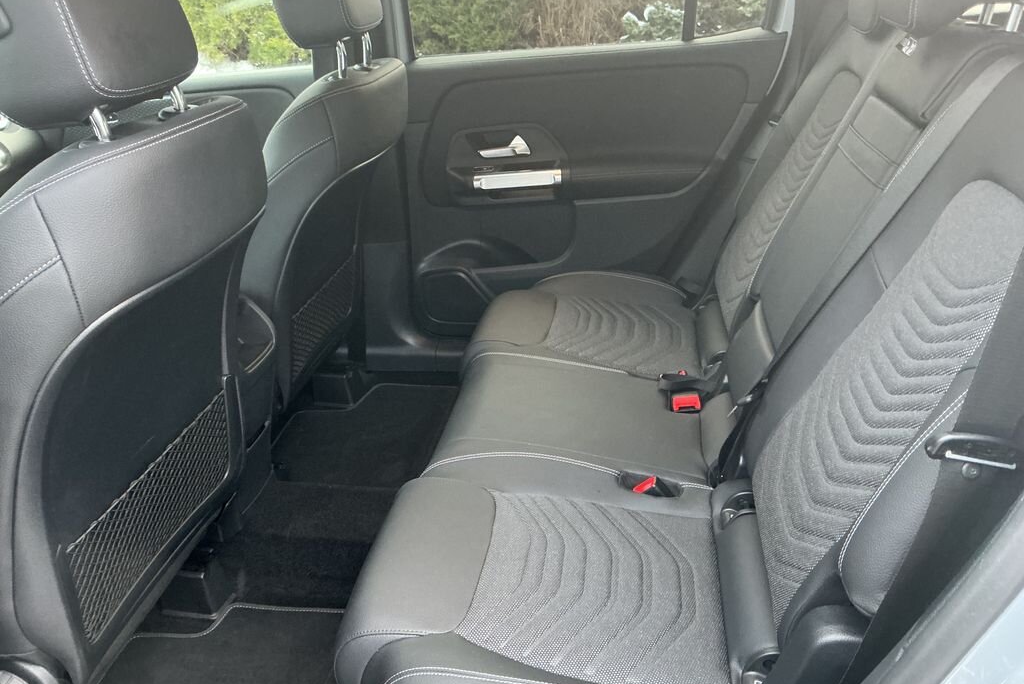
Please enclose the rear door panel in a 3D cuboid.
[{"bbox_3d":[0.162,-0.311,1.900,0.790,0.690,0.120,3,25,9],"label":"rear door panel"}]

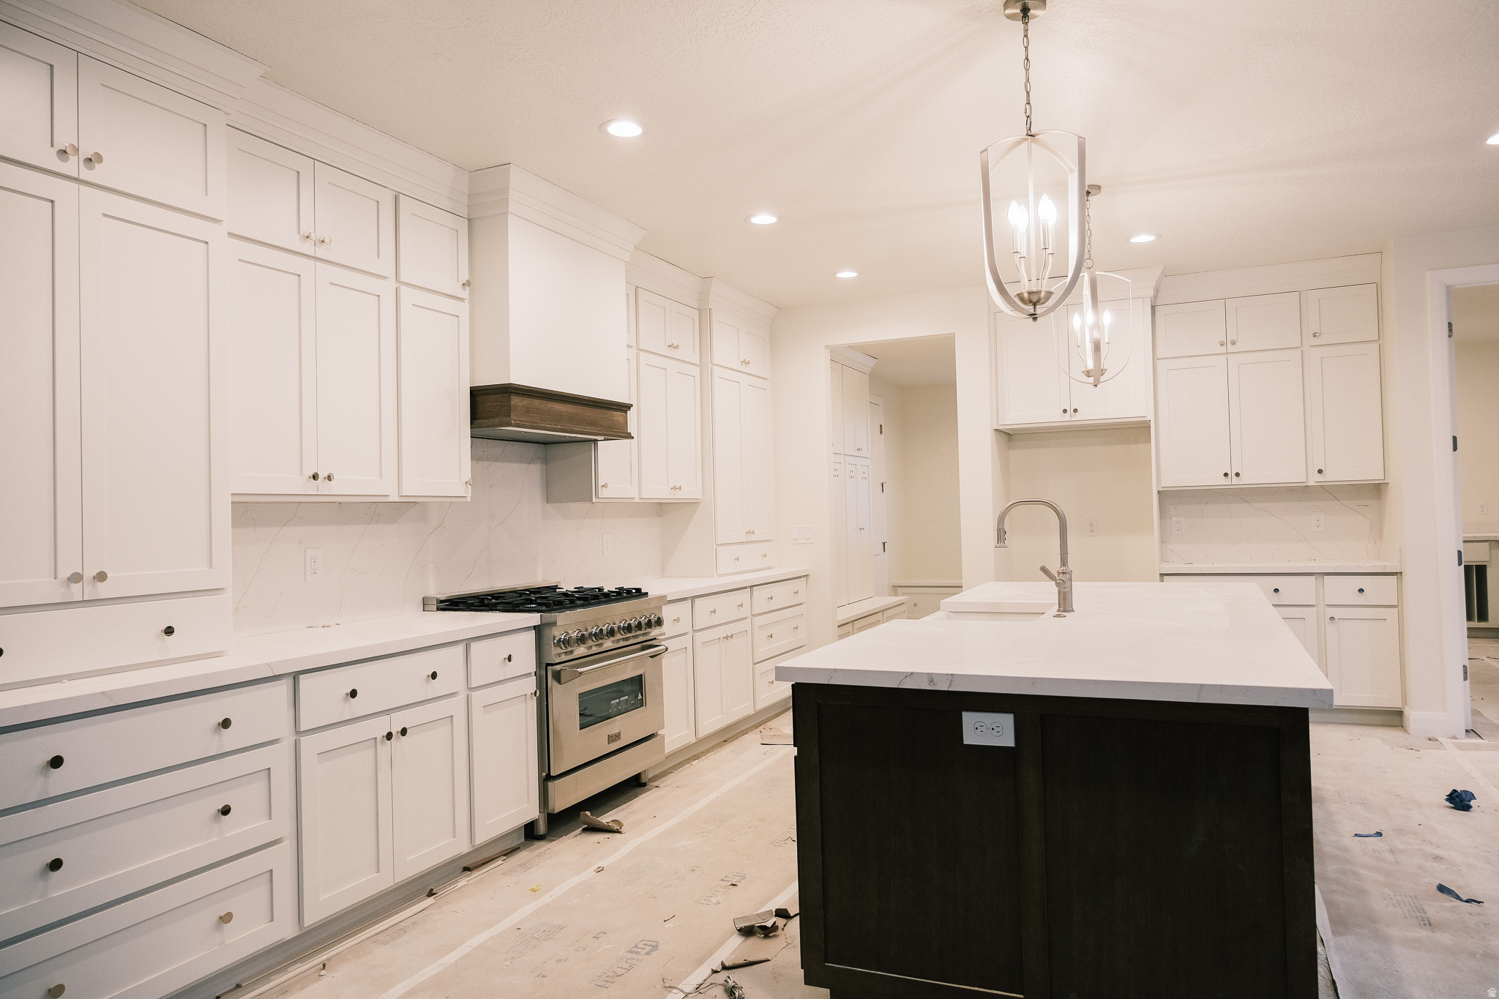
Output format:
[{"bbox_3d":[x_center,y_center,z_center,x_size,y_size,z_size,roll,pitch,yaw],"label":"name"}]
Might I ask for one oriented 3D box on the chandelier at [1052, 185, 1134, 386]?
[{"bbox_3d":[1.551,-0.967,4.333,0.360,0.907,0.360,-2,-1,20],"label":"chandelier"}]

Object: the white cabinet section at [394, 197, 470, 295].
[{"bbox_3d":[-1.397,-0.996,3.898,0.310,0.345,0.387,-2,-1,25],"label":"white cabinet section"}]

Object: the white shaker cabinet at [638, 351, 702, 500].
[{"bbox_3d":[-0.604,-0.404,5.679,0.319,0.824,0.719,-2,-1,25],"label":"white shaker cabinet"}]

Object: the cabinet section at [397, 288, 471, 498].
[{"bbox_3d":[-1.393,-0.412,3.890,0.330,0.825,0.392,-2,-1,25],"label":"cabinet section"}]

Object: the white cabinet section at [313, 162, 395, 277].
[{"bbox_3d":[-1.566,-0.999,3.536,0.310,0.342,0.353,-2,-1,25],"label":"white cabinet section"}]

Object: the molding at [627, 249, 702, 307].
[{"bbox_3d":[-0.539,-1.265,5.398,0.104,0.167,1.125,-2,-1,25],"label":"molding"}]

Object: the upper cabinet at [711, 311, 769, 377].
[{"bbox_3d":[-0.233,-1.005,6.441,0.395,0.353,0.907,-2,-1,25],"label":"upper cabinet"}]

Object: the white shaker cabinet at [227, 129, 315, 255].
[{"bbox_3d":[-1.726,-0.995,3.213,0.330,0.350,0.358,-2,-1,25],"label":"white shaker cabinet"}]

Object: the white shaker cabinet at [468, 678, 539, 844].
[{"bbox_3d":[-1.179,0.997,3.787,0.550,0.563,0.390,-2,-1,25],"label":"white shaker cabinet"}]

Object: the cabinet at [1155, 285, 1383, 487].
[{"bbox_3d":[3.240,-0.672,6.029,1.240,1.175,0.330,-2,-1,25],"label":"cabinet"}]

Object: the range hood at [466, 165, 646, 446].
[{"bbox_3d":[-1.004,-0.821,4.473,0.622,1.062,1.077,-2,-1,25],"label":"range hood"}]

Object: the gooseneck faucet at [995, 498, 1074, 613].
[{"bbox_3d":[1.060,0.207,3.588,0.280,0.422,0.095,-2,-1,25],"label":"gooseneck faucet"}]

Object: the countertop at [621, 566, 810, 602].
[{"bbox_3d":[-0.326,0.506,5.790,0.678,0.035,2.108,-2,-1,25],"label":"countertop"}]

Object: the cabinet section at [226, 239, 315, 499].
[{"bbox_3d":[-1.704,-0.420,3.200,0.310,0.820,0.357,-2,-1,25],"label":"cabinet section"}]

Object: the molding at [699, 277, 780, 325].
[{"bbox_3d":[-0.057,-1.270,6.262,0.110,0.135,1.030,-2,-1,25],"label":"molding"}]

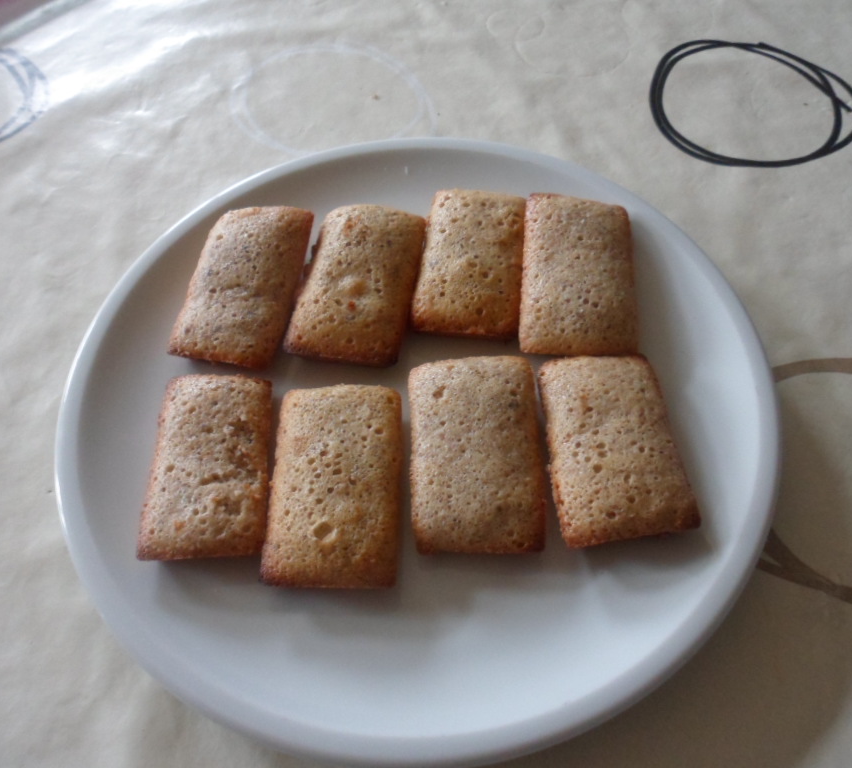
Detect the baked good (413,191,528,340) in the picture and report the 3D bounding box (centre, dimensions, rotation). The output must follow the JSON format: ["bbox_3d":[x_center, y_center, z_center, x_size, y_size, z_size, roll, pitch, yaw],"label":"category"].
[{"bbox_3d":[0.020,-0.052,0.336,0.044,0.017,0.079,4,59,5],"label":"baked good"}]

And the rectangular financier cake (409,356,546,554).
[{"bbox_3d":[0.018,0.026,0.289,0.046,0.017,0.079,-2,59,1],"label":"rectangular financier cake"}]

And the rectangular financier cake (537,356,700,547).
[{"bbox_3d":[0.071,0.024,0.297,0.047,0.016,0.078,-5,59,-3],"label":"rectangular financier cake"}]

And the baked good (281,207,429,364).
[{"bbox_3d":[-0.029,-0.043,0.333,0.046,0.017,0.081,6,60,6],"label":"baked good"}]

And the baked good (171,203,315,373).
[{"bbox_3d":[-0.080,-0.043,0.337,0.044,0.016,0.082,6,59,3],"label":"baked good"}]

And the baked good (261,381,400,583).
[{"bbox_3d":[-0.034,0.038,0.289,0.047,0.016,0.079,0,59,0],"label":"baked good"}]

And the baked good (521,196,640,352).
[{"bbox_3d":[0.065,-0.045,0.331,0.046,0.017,0.084,4,59,5],"label":"baked good"}]

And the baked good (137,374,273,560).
[{"bbox_3d":[-0.080,0.031,0.291,0.044,0.017,0.075,-3,59,1],"label":"baked good"}]

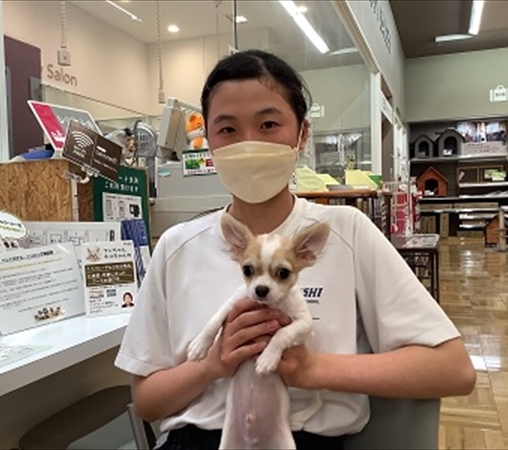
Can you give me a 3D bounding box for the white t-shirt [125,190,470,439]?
[{"bbox_3d":[0.052,0.143,0.890,0.560,0.390,0.290,-1,0,0],"label":"white t-shirt"}]

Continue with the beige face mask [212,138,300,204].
[{"bbox_3d":[0.003,-0.079,0.800,0.134,0.098,0.075,-3,3,5],"label":"beige face mask"}]

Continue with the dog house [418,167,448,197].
[{"bbox_3d":[4.721,-1.122,14.119,0.770,0.770,0.850,-1,2,20],"label":"dog house"}]

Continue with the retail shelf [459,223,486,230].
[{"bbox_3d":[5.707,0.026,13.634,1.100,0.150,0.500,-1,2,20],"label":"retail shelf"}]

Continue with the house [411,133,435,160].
[{"bbox_3d":[4.472,-2.017,14.113,0.630,0.630,0.750,-1,2,20],"label":"house"}]

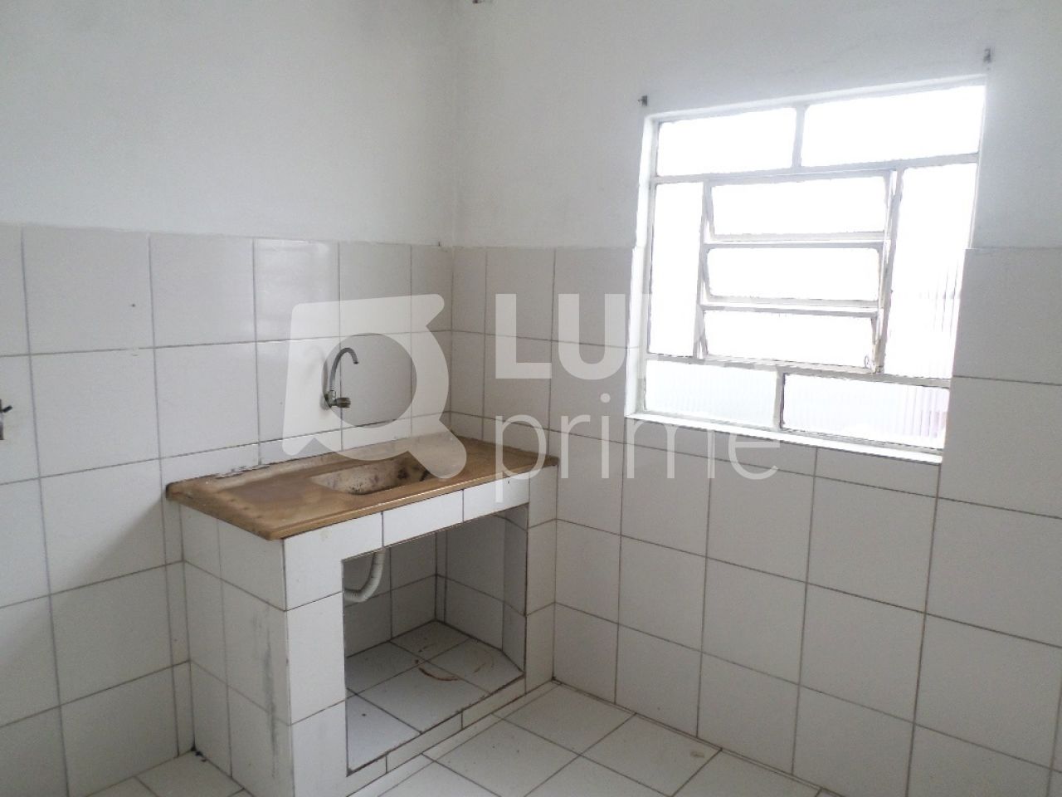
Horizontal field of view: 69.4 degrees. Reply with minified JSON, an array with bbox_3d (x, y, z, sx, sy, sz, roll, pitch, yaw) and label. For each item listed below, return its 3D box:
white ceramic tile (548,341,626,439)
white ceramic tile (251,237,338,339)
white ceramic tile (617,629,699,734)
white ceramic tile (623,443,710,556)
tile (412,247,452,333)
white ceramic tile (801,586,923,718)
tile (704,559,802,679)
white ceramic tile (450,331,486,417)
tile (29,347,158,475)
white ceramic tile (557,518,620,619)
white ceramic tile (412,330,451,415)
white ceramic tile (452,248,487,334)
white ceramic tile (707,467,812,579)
[{"bbox_3d":[0.204,-0.030,2.707,0.323,0.325,0.010,8,11,39],"label":"white ceramic tile"},{"bbox_3d":[-0.790,-0.366,2.603,0.010,0.330,0.319,10,12,41],"label":"white ceramic tile"},{"bbox_3d":[0.436,0.971,2.663,0.313,0.304,0.010,8,12,37],"label":"white ceramic tile"},{"bbox_3d":[0.449,0.330,2.552,0.323,0.325,0.010,8,11,39],"label":"white ceramic tile"},{"bbox_3d":[-0.395,-0.428,3.034,0.010,0.330,0.207,10,12,41],"label":"tile"},{"bbox_3d":[0.934,0.719,2.179,0.328,0.328,0.010,8,11,39],"label":"white ceramic tile"},{"bbox_3d":[0.696,0.694,2.419,0.316,0.321,0.010,8,12,37],"label":"tile"},{"bbox_3d":[-0.253,-0.096,3.078,0.205,0.325,0.010,8,11,39],"label":"white ceramic tile"},{"bbox_3d":[-1.184,0.032,2.098,0.010,0.328,0.328,8,11,39],"label":"tile"},{"bbox_3d":[0.195,0.620,2.798,0.300,0.321,0.010,8,12,37],"label":"white ceramic tile"},{"bbox_3d":[-0.406,-0.097,3.063,0.010,0.325,0.204,8,11,39],"label":"white ceramic tile"},{"bbox_3d":[-0.245,-0.419,3.015,0.193,0.328,0.010,8,11,39],"label":"white ceramic tile"},{"bbox_3d":[0.699,0.365,2.348,0.323,0.325,0.010,8,11,39],"label":"white ceramic tile"}]

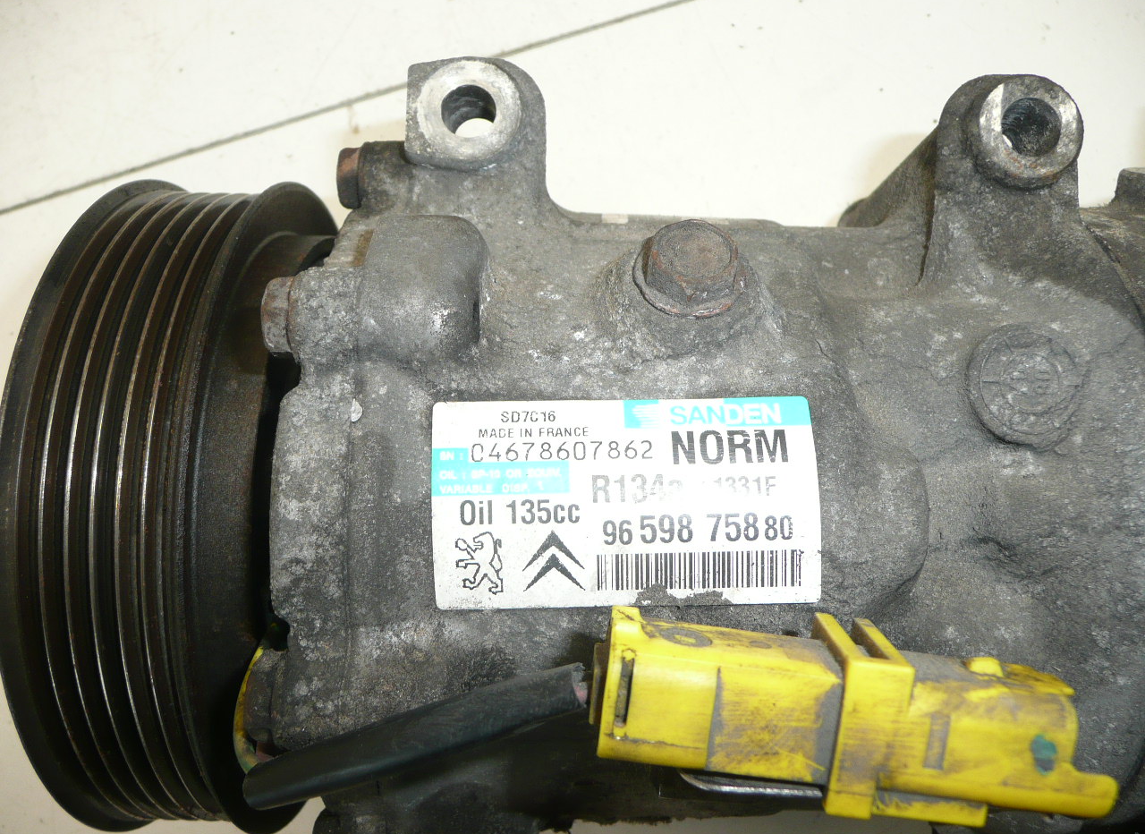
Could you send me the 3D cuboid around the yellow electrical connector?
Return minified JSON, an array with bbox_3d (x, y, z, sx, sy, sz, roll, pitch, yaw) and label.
[{"bbox_3d":[0.035,0.039,0.122,0.065,0.021,0.021,7,96,1],"label":"yellow electrical connector"}]

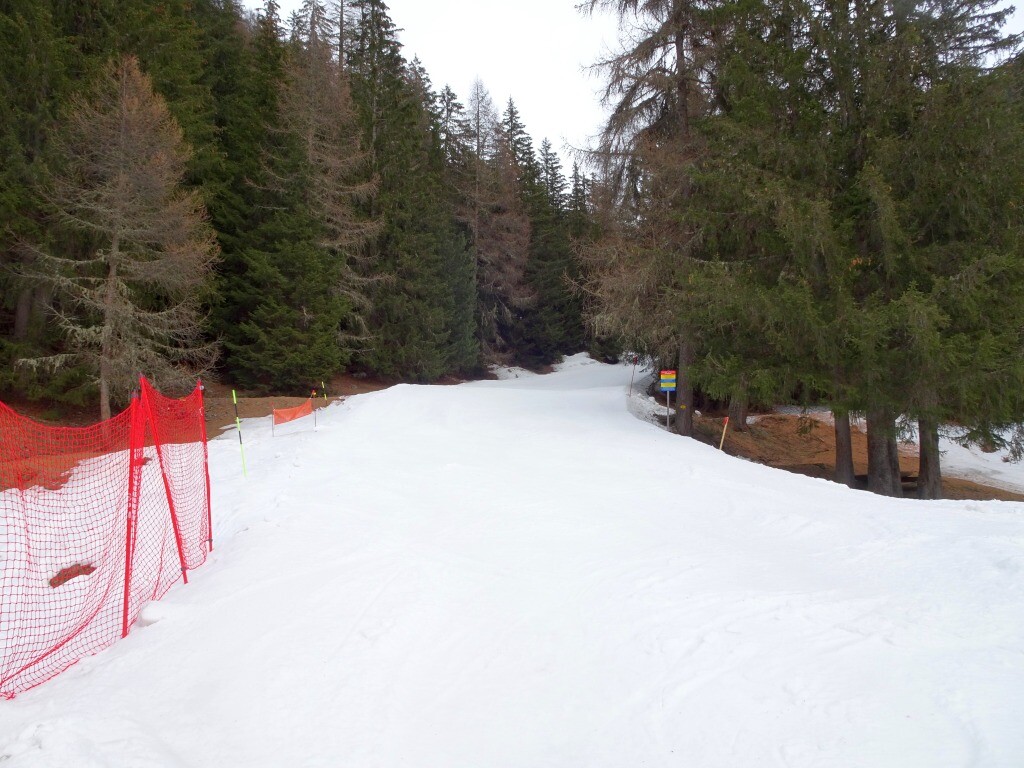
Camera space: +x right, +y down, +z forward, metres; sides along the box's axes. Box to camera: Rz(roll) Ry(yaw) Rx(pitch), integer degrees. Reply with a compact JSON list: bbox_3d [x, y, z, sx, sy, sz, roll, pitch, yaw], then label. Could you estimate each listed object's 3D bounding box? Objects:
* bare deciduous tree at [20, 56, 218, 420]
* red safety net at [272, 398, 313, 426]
[{"bbox_3d":[-14.200,-4.850,25.800,7.000,13.400,6.800,0,-3,0],"label":"bare deciduous tree"},{"bbox_3d":[-7.200,0.940,23.300,1.450,0.900,0.150,1,-3,-20],"label":"red safety net"}]

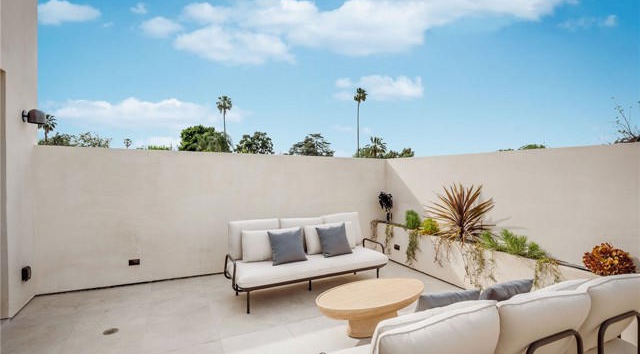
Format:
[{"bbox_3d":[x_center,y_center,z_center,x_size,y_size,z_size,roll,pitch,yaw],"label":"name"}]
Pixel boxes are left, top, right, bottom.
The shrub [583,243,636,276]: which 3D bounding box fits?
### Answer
[{"bbox_3d":[2.589,0.750,2.712,0.310,0.300,0.370,0,1,-26],"label":"shrub"}]

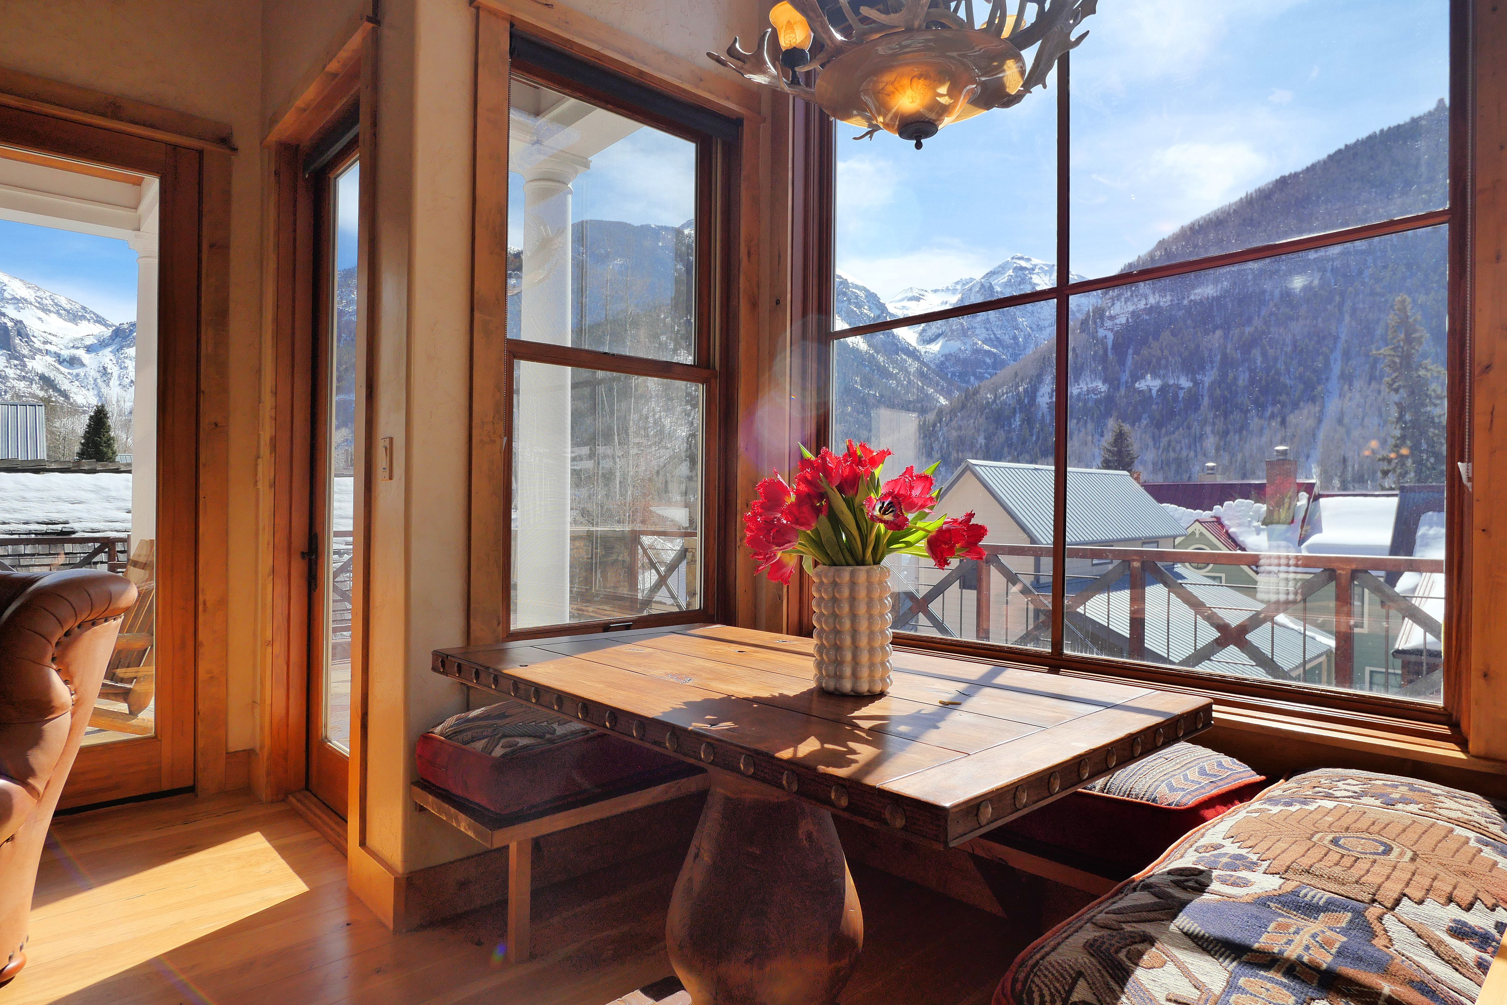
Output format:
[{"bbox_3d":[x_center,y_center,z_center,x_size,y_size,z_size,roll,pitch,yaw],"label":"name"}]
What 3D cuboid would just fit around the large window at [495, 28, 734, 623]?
[{"bbox_3d":[-0.411,-0.479,2.469,0.850,1.763,0.100,1,0,-40],"label":"large window"}]

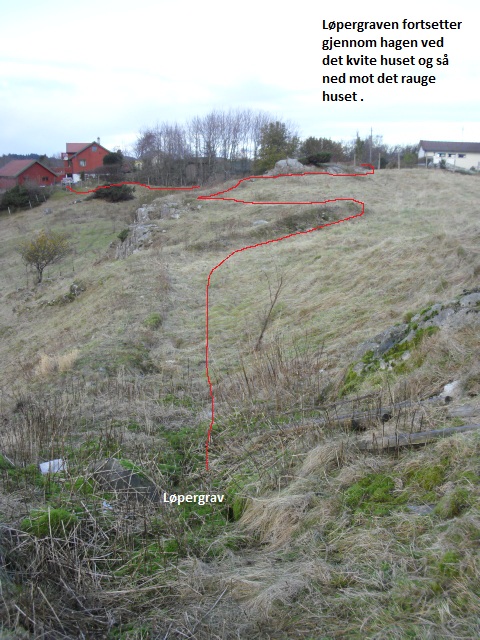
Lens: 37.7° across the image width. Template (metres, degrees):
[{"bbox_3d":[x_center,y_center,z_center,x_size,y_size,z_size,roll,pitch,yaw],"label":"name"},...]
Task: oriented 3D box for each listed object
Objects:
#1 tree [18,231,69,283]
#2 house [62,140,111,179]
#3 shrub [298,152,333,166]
[{"bbox_3d":[-10.011,-3.254,36.000,2.550,2.650,2.500,-4,13,-16],"label":"tree"},{"bbox_3d":[-25.601,-27.336,121.000,9.200,6.900,10.000,-3,13,-12],"label":"house"},{"bbox_3d":[5.913,-12.536,55.000,2.600,1.100,2.100,1,13,6],"label":"shrub"}]

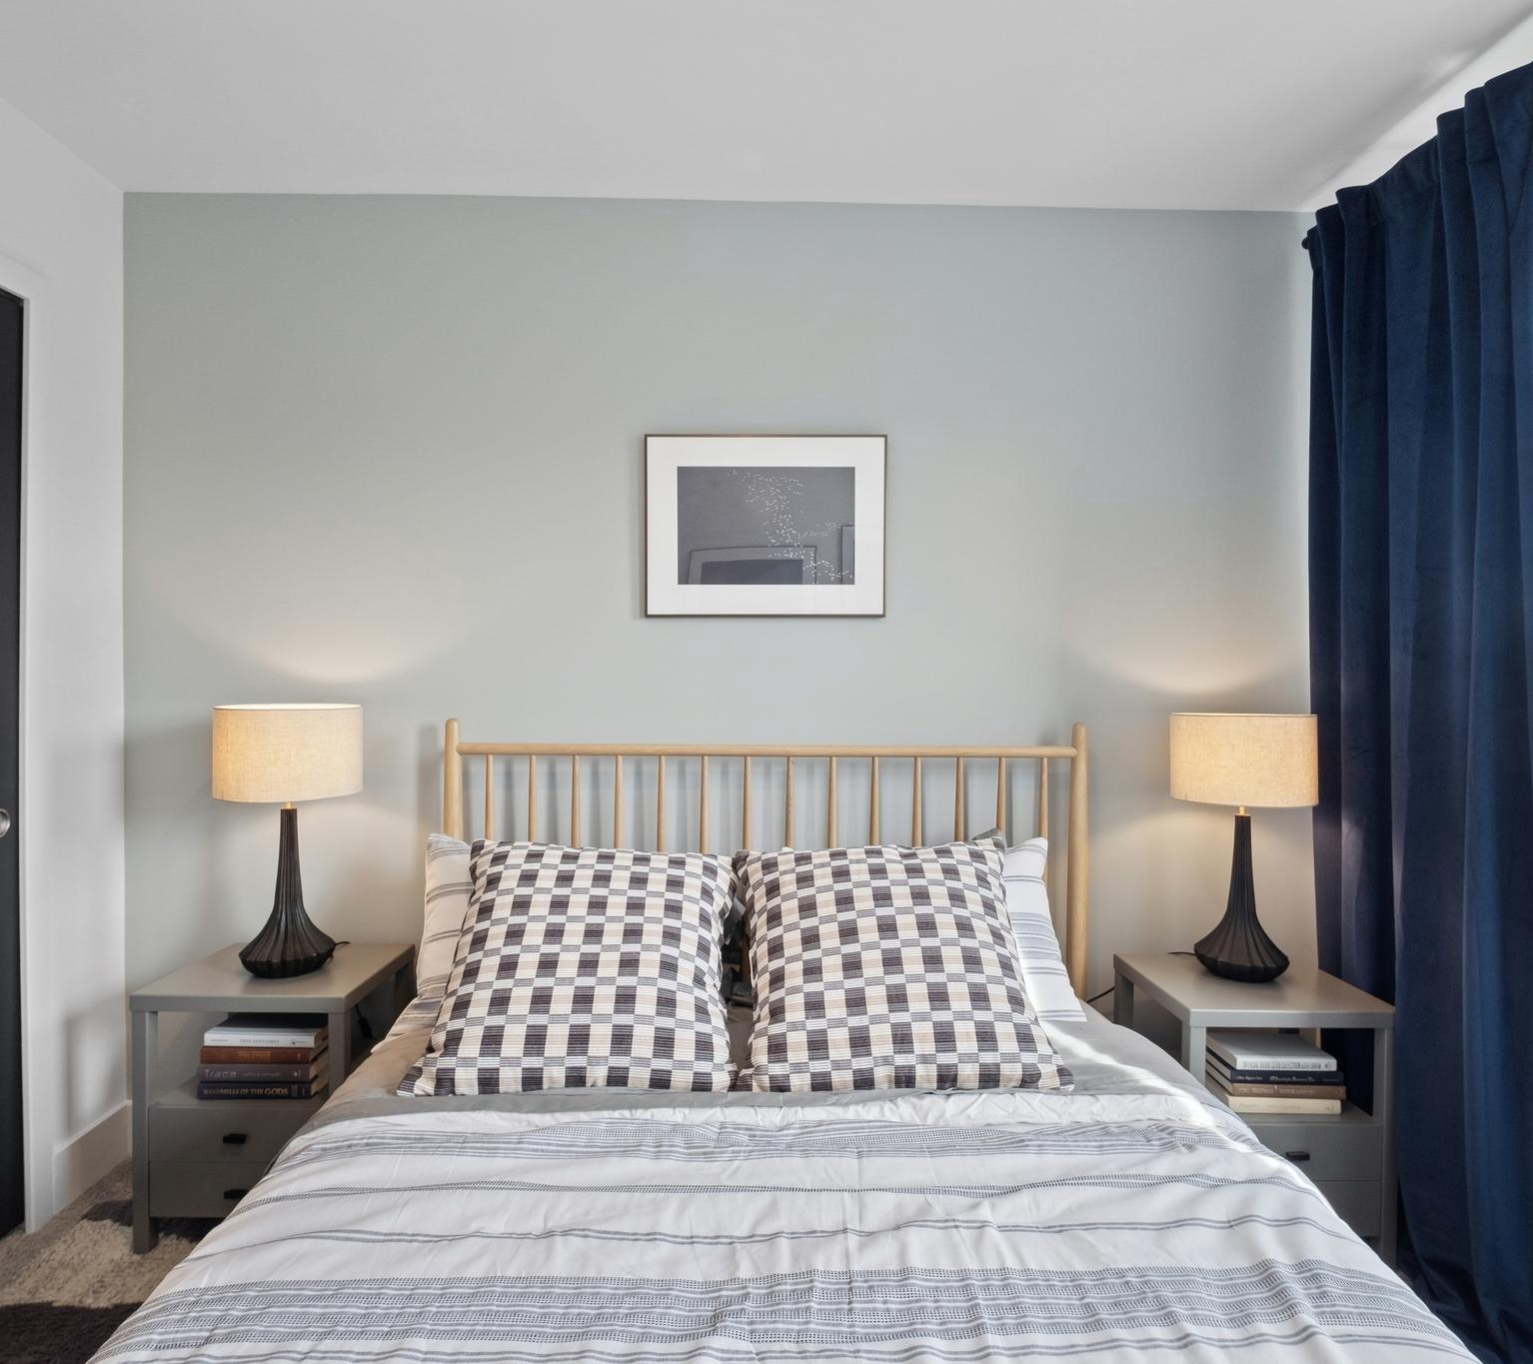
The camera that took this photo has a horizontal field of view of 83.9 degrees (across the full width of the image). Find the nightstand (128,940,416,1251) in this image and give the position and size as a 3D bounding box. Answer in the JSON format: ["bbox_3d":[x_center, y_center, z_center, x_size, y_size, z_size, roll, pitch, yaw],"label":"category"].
[{"bbox_3d":[-1.120,0.942,1.985,0.450,0.546,0.356,0,1,0],"label":"nightstand"}]

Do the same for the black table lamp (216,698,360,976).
[{"bbox_3d":[-1.107,0.362,1.980,0.302,0.612,0.302,0,1,-1],"label":"black table lamp"}]

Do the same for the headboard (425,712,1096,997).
[{"bbox_3d":[0.001,0.651,2.130,1.613,1.103,0.050,0,1,-1],"label":"headboard"}]

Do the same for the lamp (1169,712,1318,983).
[{"bbox_3d":[1.113,0.379,2.000,0.302,0.612,0.302,0,1,-1],"label":"lamp"}]

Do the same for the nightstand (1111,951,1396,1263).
[{"bbox_3d":[1.101,0.960,1.972,0.450,0.546,0.356,0,1,-2],"label":"nightstand"}]

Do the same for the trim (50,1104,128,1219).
[{"bbox_3d":[-1.619,1.136,2.049,0.016,0.150,0.241,0,1,-1],"label":"trim"}]

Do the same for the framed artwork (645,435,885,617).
[{"bbox_3d":[0.000,-0.393,2.165,0.607,0.460,0.025,0,1,-1],"label":"framed artwork"}]

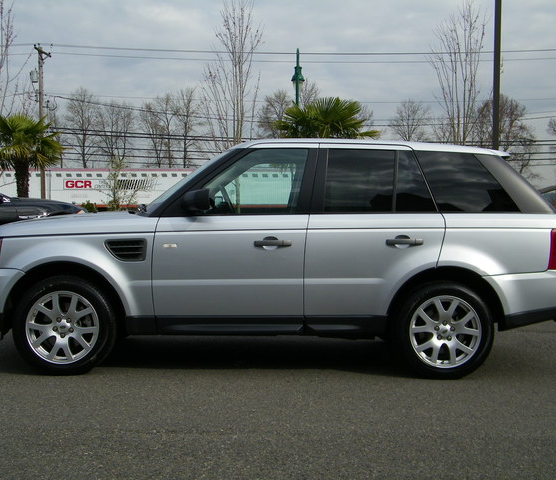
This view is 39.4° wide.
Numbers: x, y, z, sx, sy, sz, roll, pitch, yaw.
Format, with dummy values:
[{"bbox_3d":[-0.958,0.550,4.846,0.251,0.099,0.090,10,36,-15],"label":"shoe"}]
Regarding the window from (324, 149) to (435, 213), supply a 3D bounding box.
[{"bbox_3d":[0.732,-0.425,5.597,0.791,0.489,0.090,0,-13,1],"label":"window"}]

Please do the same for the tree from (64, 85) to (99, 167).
[{"bbox_3d":[-19.769,-9.338,78.411,3.586,12.190,3.586,0,4,0],"label":"tree"}]

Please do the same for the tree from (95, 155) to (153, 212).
[{"bbox_3d":[-4.157,-1.245,21.072,1.514,2.139,1.514,0,4,0],"label":"tree"}]

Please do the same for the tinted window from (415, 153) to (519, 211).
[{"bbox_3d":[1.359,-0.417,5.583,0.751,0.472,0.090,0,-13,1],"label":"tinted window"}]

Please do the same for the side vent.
[{"bbox_3d":[-1.087,0.075,5.543,0.305,0.172,0.050,0,4,1],"label":"side vent"}]

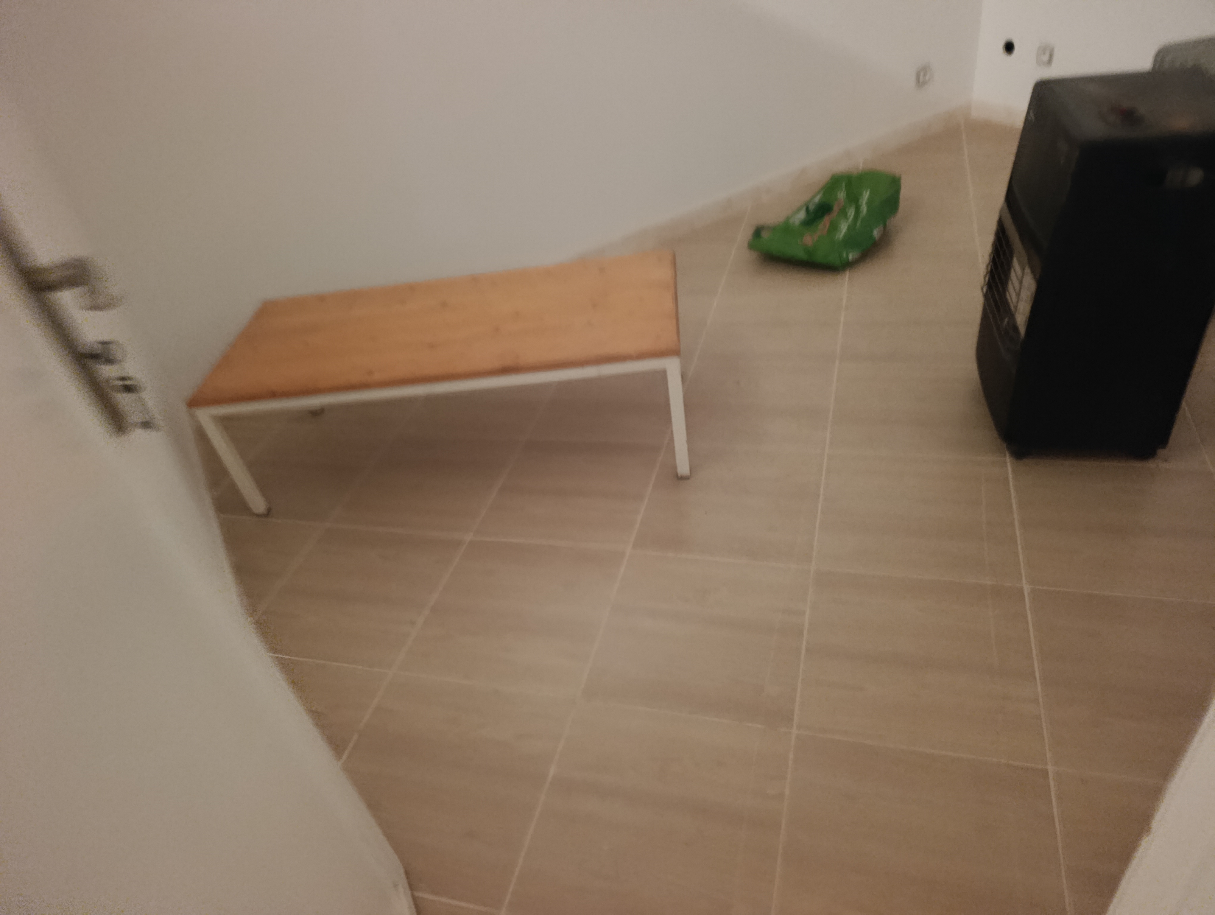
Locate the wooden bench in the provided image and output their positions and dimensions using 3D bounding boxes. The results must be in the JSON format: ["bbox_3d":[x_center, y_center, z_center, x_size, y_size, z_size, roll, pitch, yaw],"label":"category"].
[{"bbox_3d":[-0.413,-0.209,2.314,1.272,0.411,0.515,-5,38,9],"label":"wooden bench"}]

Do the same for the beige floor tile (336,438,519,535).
[{"bbox_3d":[-0.507,0.070,2.335,0.435,0.015,0.429,3,40,18],"label":"beige floor tile"}]

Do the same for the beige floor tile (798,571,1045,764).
[{"bbox_3d":[0.616,0.401,1.619,0.435,0.015,0.429,3,40,18],"label":"beige floor tile"}]

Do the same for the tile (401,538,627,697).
[{"bbox_3d":[-0.209,0.359,1.891,0.435,0.015,0.429,3,40,18],"label":"tile"}]

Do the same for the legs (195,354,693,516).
[{"bbox_3d":[-0.410,-0.199,2.322,1.254,0.384,0.502,-5,38,9],"label":"legs"}]

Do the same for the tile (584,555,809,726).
[{"bbox_3d":[0.204,0.380,1.755,0.435,0.015,0.429,3,40,18],"label":"tile"}]

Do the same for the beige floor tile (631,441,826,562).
[{"bbox_3d":[0.319,0.112,2.063,0.435,0.015,0.429,3,40,18],"label":"beige floor tile"}]

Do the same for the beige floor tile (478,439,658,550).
[{"bbox_3d":[-0.094,0.091,2.199,0.435,0.015,0.429,3,40,18],"label":"beige floor tile"}]

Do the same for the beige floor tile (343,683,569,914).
[{"bbox_3d":[-0.324,0.627,1.584,0.435,0.015,0.429,3,40,18],"label":"beige floor tile"}]

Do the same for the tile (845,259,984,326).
[{"bbox_3d":[1.025,-0.553,2.712,0.435,0.015,0.429,3,40,18],"label":"tile"}]

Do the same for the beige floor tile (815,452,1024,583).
[{"bbox_3d":[0.731,0.133,1.927,0.435,0.015,0.429,3,40,18],"label":"beige floor tile"}]

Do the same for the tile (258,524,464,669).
[{"bbox_3d":[-0.622,0.338,2.027,0.435,0.015,0.429,3,40,18],"label":"tile"}]

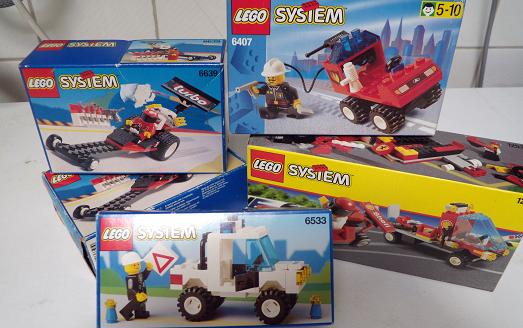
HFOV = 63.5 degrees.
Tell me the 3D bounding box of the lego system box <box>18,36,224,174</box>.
[{"bbox_3d":[-0.101,-0.046,0.346,0.143,0.095,0.049,-1,36,-3],"label":"lego system box"}]

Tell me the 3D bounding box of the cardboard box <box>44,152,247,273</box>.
[{"bbox_3d":[-0.098,0.023,0.373,0.143,0.049,0.095,-25,44,-31],"label":"cardboard box"}]

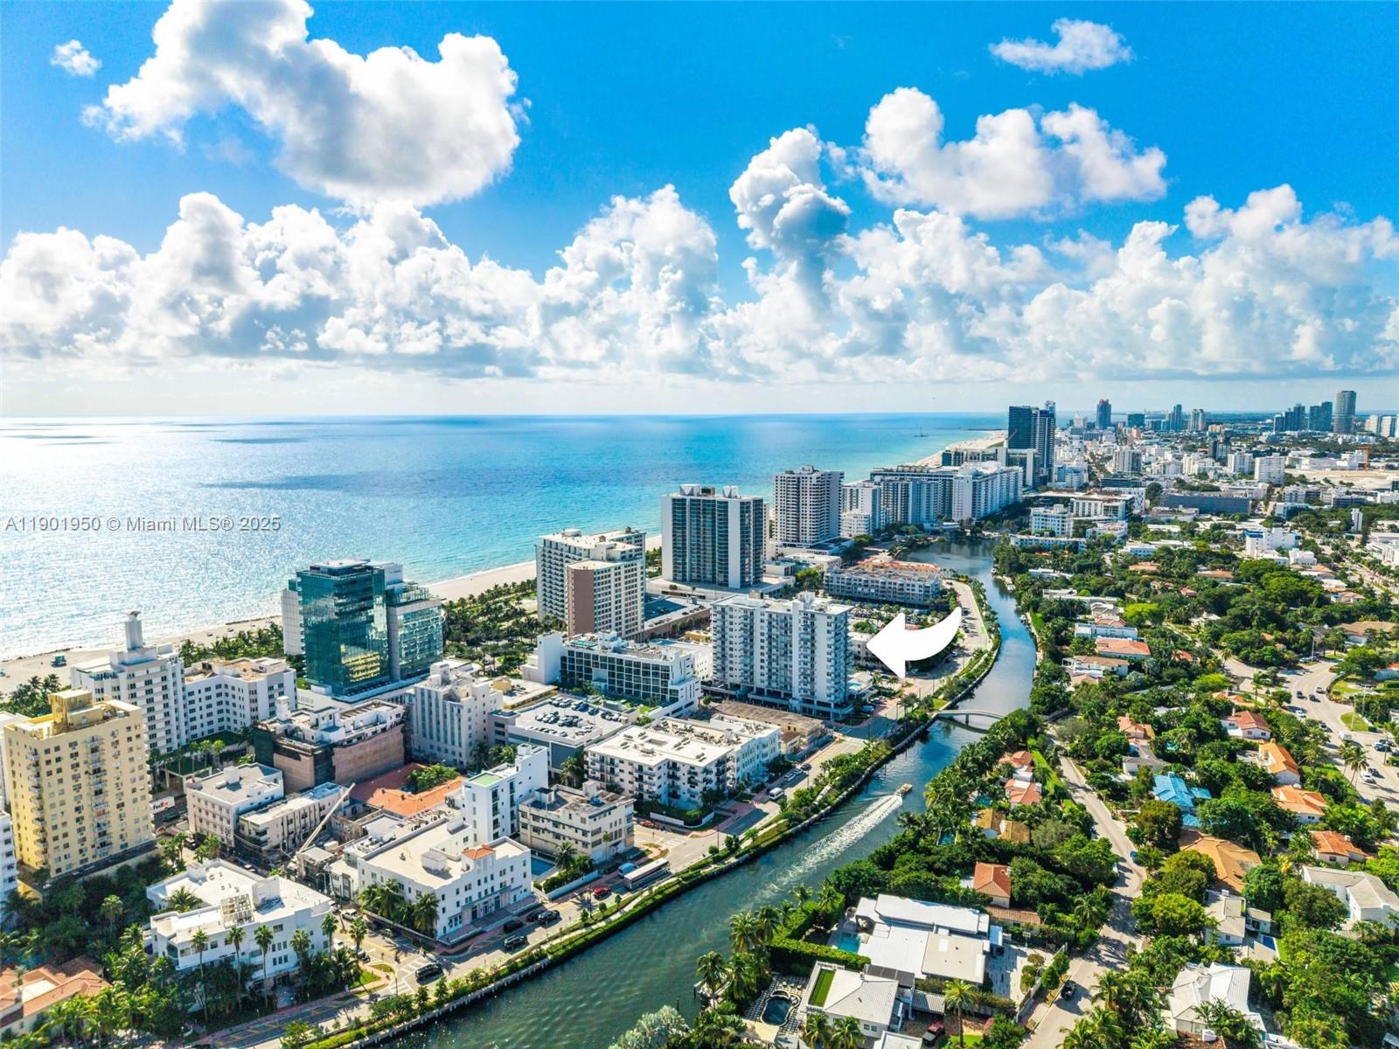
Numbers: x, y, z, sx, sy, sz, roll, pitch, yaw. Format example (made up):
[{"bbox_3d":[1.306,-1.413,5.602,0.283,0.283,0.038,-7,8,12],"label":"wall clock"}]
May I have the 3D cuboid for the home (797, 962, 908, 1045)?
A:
[{"bbox_3d":[29.050,90.750,185.300,16.860,5.800,14.940,2,7,21],"label":"home"}]

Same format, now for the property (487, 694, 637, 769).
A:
[{"bbox_3d":[-44.550,70.940,325.540,41.620,13.000,35.610,4,8,31],"label":"property"}]

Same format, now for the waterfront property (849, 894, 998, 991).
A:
[{"bbox_3d":[46.850,87.260,201.710,27.000,6.800,22.500,2,7,20],"label":"waterfront property"}]

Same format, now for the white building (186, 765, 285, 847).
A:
[{"bbox_3d":[-130.030,79.560,274.870,20.190,14.000,17.320,4,8,34],"label":"white building"}]

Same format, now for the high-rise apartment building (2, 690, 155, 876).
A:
[{"bbox_3d":[-158.380,63.960,247.870,17.960,42.500,25.300,3,8,28],"label":"high-rise apartment building"}]

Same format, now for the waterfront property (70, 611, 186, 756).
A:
[{"bbox_3d":[-182.010,54.550,307.280,20.370,51.500,26.340,3,8,29],"label":"waterfront property"}]

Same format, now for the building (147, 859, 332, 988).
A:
[{"bbox_3d":[-99.380,84.550,207.090,29.760,14.500,39.220,-6,9,-40],"label":"building"}]

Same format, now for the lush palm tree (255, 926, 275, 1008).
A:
[{"bbox_3d":[-86.390,87.420,192.250,4.100,17.500,4.100,7,10,45],"label":"lush palm tree"}]

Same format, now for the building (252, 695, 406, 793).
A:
[{"bbox_3d":[-118.720,69.600,312.820,38.000,17.000,30.000,5,9,38],"label":"building"}]

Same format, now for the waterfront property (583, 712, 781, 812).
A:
[{"bbox_3d":[-4.010,73.110,305.220,41.260,13.000,49.600,4,8,32],"label":"waterfront property"}]

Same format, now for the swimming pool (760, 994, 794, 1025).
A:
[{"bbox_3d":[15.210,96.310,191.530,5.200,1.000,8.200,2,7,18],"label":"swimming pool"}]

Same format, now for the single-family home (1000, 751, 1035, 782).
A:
[{"bbox_3d":[99.390,74.890,304.260,11.000,6.600,12.000,2,7,19],"label":"single-family home"}]

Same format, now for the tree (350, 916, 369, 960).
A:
[{"bbox_3d":[-71.910,87.160,204.240,3.900,9.680,3.900,0,7,0],"label":"tree"}]

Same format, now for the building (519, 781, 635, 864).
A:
[{"bbox_3d":[-32.090,78.130,254.970,24.000,13.000,15.500,4,8,30],"label":"building"}]

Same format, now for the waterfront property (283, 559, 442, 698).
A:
[{"bbox_3d":[-136.550,41.420,396.840,38.110,57.000,45.600,5,8,36],"label":"waterfront property"}]

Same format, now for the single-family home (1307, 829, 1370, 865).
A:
[{"bbox_3d":[161.330,82.290,246.490,10.500,5.200,13.000,2,7,18],"label":"single-family home"}]

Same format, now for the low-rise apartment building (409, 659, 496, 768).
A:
[{"bbox_3d":[-81.900,63.070,323.690,23.000,29.500,16.000,3,8,29],"label":"low-rise apartment building"}]

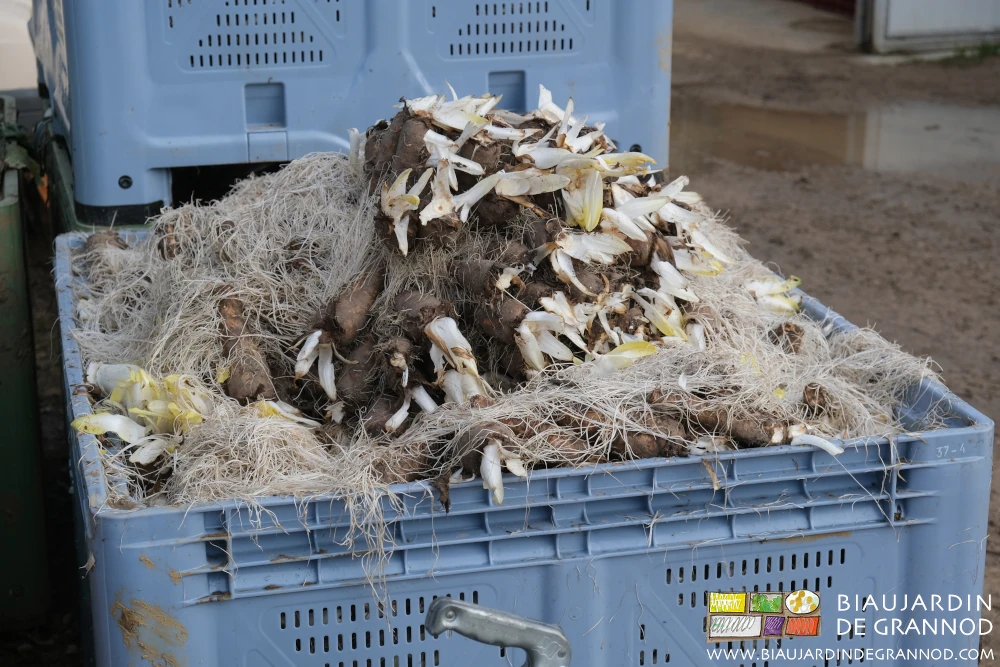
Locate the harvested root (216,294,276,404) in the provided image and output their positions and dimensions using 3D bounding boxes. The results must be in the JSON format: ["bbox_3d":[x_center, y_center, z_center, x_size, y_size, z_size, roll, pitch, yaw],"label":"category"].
[{"bbox_3d":[-0.308,0.016,2.125,0.054,0.051,0.168,-5,42,-14],"label":"harvested root"}]

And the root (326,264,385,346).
[{"bbox_3d":[-0.175,-0.039,2.243,0.047,0.045,0.148,4,40,14],"label":"root"}]

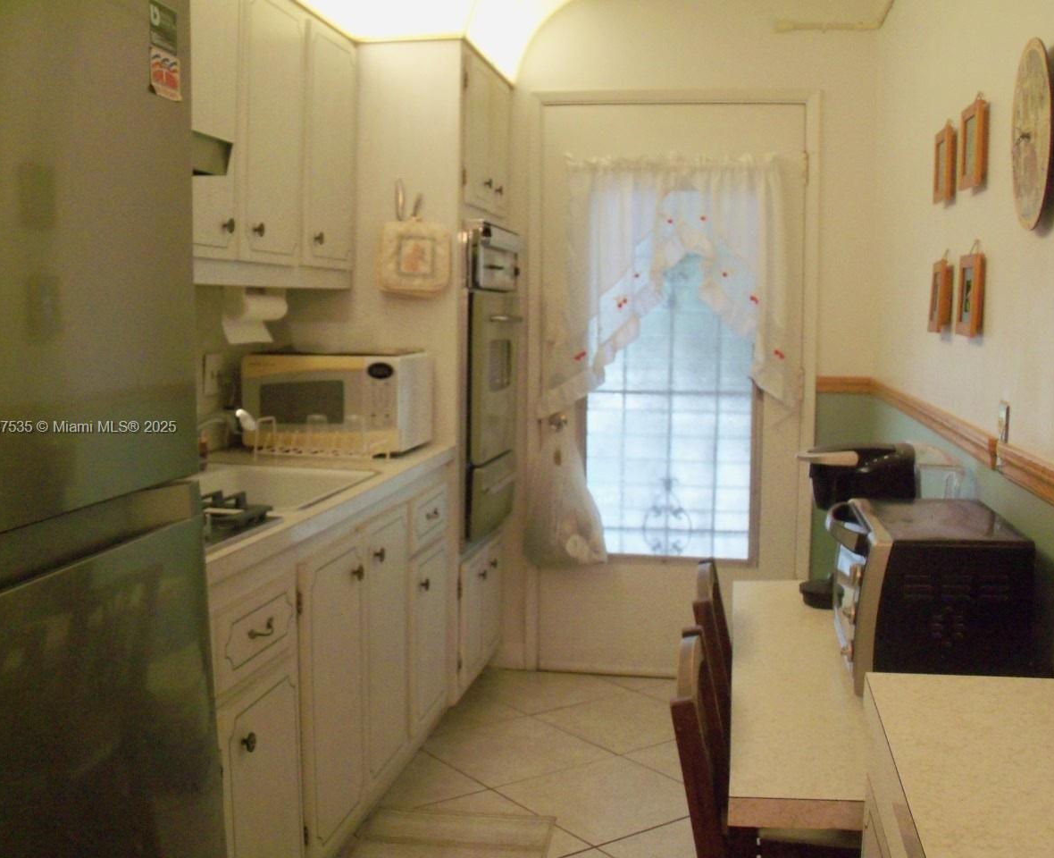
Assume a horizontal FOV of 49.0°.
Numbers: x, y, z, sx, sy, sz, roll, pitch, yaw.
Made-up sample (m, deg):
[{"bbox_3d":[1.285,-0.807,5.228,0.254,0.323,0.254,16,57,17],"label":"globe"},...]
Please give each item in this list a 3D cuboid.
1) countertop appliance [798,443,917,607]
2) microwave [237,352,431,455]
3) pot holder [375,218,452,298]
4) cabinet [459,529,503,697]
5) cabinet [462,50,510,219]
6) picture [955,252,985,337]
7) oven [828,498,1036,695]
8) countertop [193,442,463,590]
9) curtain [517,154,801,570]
[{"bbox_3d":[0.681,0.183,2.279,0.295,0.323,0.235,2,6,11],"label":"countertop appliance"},{"bbox_3d":[-0.547,-0.083,3.368,0.465,0.275,0.340,2,6,11],"label":"microwave"},{"bbox_3d":[-0.341,-0.505,3.433,0.219,0.217,0.045,2,6,11],"label":"pot holder"},{"bbox_3d":[-0.439,0.581,3.947,0.605,0.450,0.695,2,6,11],"label":"cabinet"},{"bbox_3d":[-0.420,-0.947,3.803,0.605,0.470,0.715,2,6,11],"label":"cabinet"},{"bbox_3d":[0.870,-0.262,2.275,0.020,0.156,0.188,2,6,11],"label":"picture"},{"bbox_3d":[0.626,0.262,1.860,0.265,0.244,0.380,2,6,11],"label":"oven"},{"bbox_3d":[-0.680,0.149,2.654,0.640,0.045,1.810,2,6,11],"label":"countertop"},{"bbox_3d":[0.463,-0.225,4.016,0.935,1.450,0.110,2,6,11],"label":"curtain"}]

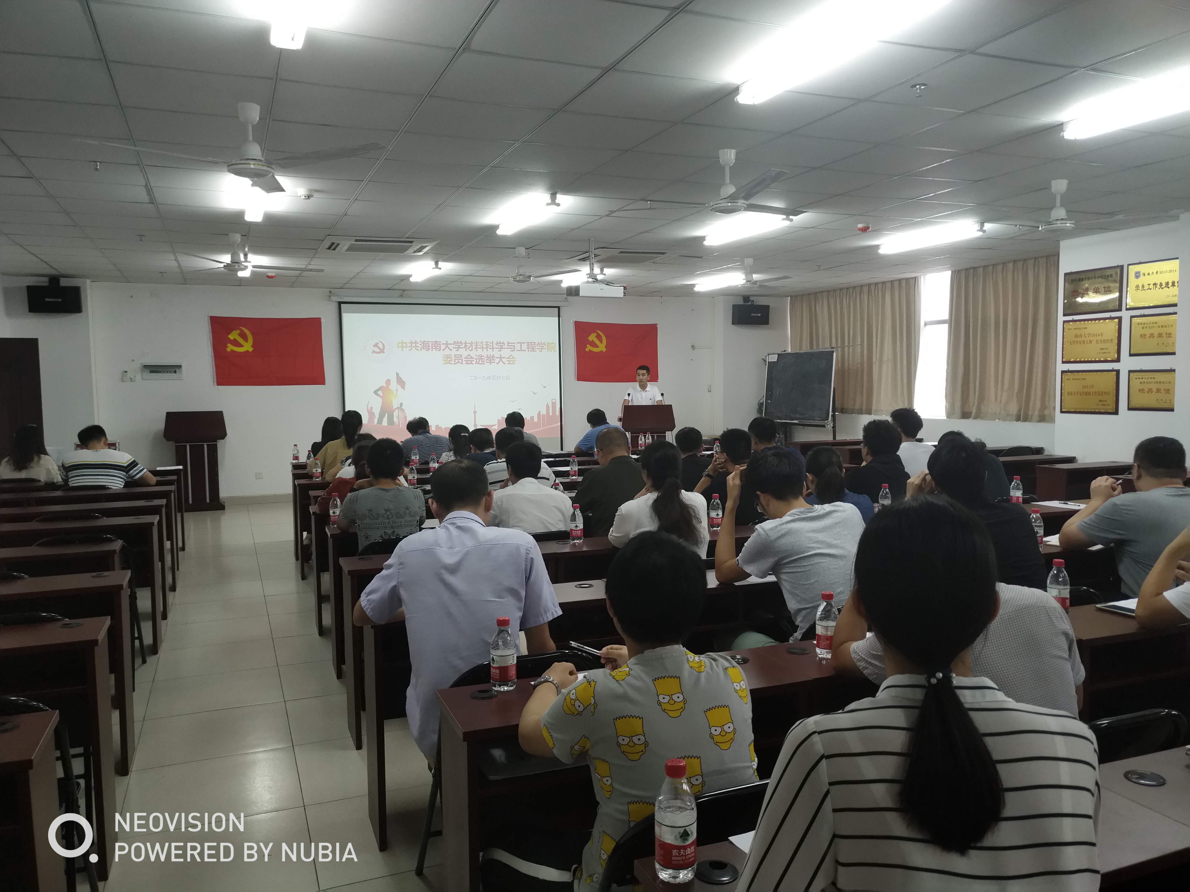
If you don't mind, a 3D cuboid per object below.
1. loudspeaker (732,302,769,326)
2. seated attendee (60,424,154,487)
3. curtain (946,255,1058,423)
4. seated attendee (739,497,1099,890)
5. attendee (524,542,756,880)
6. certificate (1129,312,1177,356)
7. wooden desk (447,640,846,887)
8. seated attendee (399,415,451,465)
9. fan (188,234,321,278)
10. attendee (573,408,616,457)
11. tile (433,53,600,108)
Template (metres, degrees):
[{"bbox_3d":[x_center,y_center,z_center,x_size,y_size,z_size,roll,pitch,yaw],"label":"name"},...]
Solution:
[{"bbox_3d":[2.515,-2.114,13.838,0.540,0.330,0.320,-2,5,-7],"label":"loudspeaker"},{"bbox_3d":[-3.954,0.437,7.089,0.630,1.220,0.750,-2,5,-20],"label":"seated attendee"},{"bbox_3d":[4.719,-1.197,9.956,0.130,1.800,1.700,-3,5,-23],"label":"curtain"},{"bbox_3d":[0.413,0.734,1.305,0.480,1.360,0.720,-2,5,-13],"label":"seated attendee"},{"bbox_3d":[0.071,0.790,1.996,0.510,1.230,0.700,-2,5,-25],"label":"attendee"},{"bbox_3d":[4.762,-0.946,7.325,0.025,0.353,0.450,-2,4,-23],"label":"certificate"},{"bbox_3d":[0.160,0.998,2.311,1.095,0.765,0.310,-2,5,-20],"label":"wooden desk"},{"bbox_3d":[-1.826,0.311,8.964,0.540,1.250,0.720,-2,4,-23],"label":"seated attendee"},{"bbox_3d":[-2.940,-1.616,7.200,1.280,0.330,1.280,-3,5,-23],"label":"fan"},{"bbox_3d":[0.013,0.223,9.314,0.560,1.245,0.750,-3,5,-28],"label":"attendee"},{"bbox_3d":[-0.334,-1.537,3.616,0.610,0.018,0.600,-3,5,-23],"label":"tile"}]

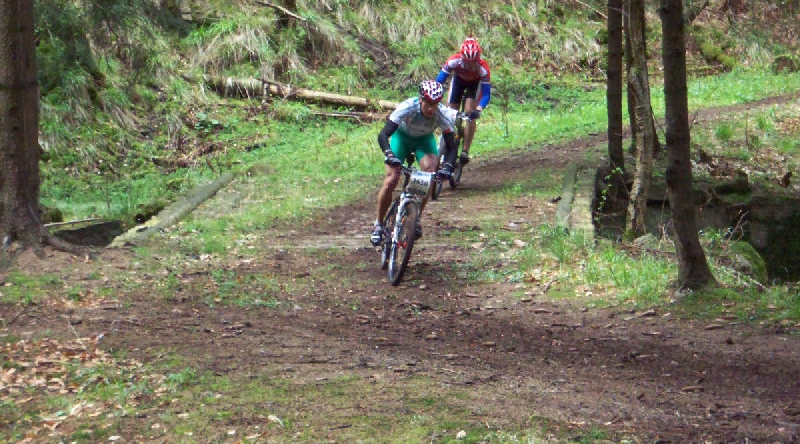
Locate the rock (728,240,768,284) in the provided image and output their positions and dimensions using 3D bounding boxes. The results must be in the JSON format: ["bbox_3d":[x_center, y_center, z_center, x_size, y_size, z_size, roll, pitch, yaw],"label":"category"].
[{"bbox_3d":[2.883,0.336,22.400,0.340,0.350,0.340,0,3,0],"label":"rock"}]

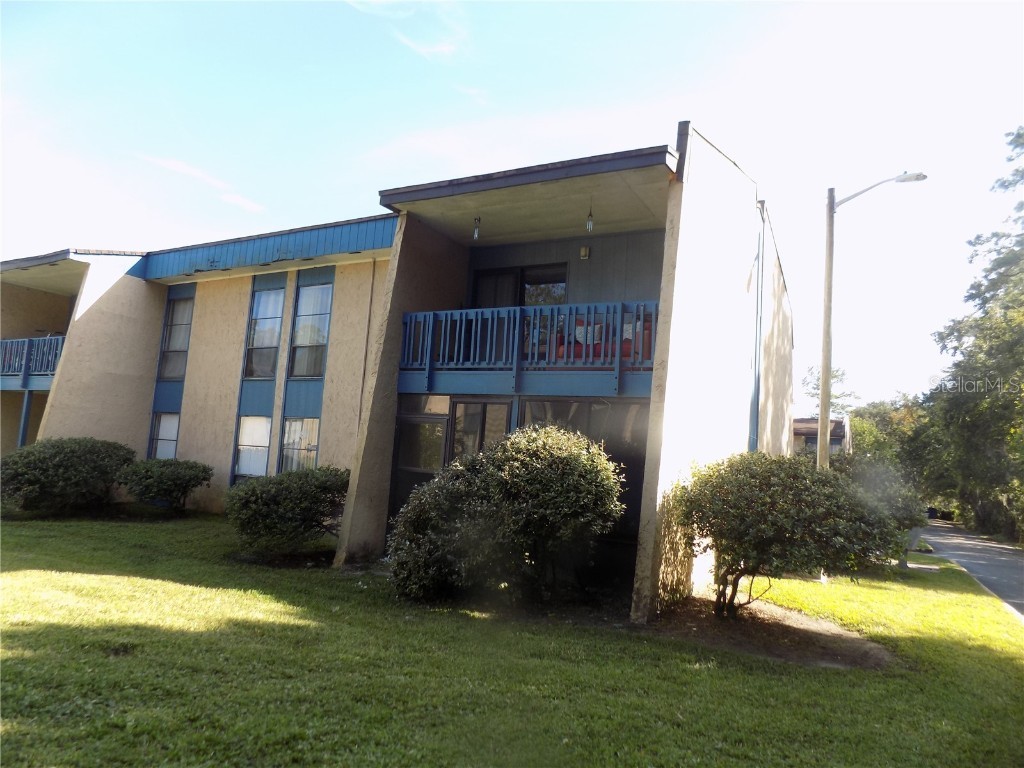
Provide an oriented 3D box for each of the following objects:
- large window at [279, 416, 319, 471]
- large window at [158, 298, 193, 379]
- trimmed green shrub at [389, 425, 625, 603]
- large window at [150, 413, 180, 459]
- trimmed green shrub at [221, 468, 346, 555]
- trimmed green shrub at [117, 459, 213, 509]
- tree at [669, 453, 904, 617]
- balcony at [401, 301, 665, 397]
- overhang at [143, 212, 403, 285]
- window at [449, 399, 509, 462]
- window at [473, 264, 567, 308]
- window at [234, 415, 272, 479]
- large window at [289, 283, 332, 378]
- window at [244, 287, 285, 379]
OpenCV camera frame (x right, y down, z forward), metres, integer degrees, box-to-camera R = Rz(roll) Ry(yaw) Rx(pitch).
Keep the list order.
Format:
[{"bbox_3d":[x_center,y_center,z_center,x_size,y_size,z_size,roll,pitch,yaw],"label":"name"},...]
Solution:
[{"bbox_3d":[-4.217,1.304,13.555,1.052,1.250,0.120,0,-7,30],"label":"large window"},{"bbox_3d":[-7.878,-1.057,16.024,1.033,1.969,0.120,0,-7,30],"label":"large window"},{"bbox_3d":[-0.065,1.488,8.000,2.775,2.007,1.900,4,-6,0],"label":"trimmed green shrub"},{"bbox_3d":[-8.030,1.299,15.771,1.013,1.245,0.120,0,-7,30],"label":"large window"},{"bbox_3d":[-3.339,1.916,10.579,1.800,1.180,1.500,0,-7,30],"label":"trimmed green shrub"},{"bbox_3d":[-7.099,2.058,13.900,1.747,1.063,1.500,7,-7,-26],"label":"trimmed green shrub"},{"bbox_3d":[3.264,1.824,8.150,2.580,1.992,2.300,1,-7,22],"label":"tree"},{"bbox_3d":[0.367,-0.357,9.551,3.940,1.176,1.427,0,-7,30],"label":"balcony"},{"bbox_3d":[-4.952,-2.690,13.796,7.585,0.640,0.217,0,-7,28],"label":"overhang"},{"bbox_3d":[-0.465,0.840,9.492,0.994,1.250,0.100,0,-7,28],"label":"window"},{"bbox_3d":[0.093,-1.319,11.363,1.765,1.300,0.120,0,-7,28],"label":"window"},{"bbox_3d":[-5.402,1.311,14.243,1.071,1.250,0.120,0,-7,30],"label":"window"},{"bbox_3d":[-4.013,-1.031,13.580,0.965,1.911,0.099,0,-7,28],"label":"large window"},{"bbox_3d":[-5.254,-1.061,14.500,1.042,1.988,0.120,0,-7,30],"label":"window"}]

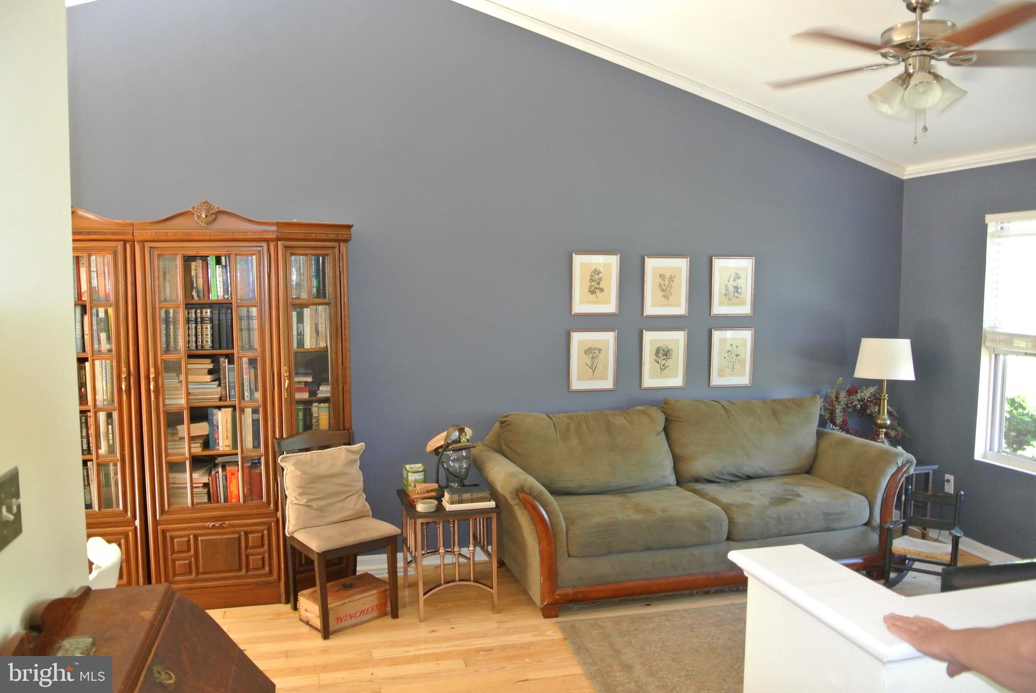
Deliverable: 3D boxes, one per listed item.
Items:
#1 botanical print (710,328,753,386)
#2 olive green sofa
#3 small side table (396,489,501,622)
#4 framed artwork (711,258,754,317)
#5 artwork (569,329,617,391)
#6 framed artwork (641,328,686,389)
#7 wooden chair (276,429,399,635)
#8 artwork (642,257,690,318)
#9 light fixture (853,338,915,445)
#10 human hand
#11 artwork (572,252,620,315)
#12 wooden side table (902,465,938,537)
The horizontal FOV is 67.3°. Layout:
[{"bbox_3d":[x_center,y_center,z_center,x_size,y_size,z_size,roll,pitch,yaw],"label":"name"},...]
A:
[{"bbox_3d":[1.360,0.067,4.951,0.299,0.372,0.022,-1,5,-15],"label":"botanical print"},{"bbox_3d":[1.006,0.842,4.460,2.380,0.935,0.833,-1,5,-15],"label":"olive green sofa"},{"bbox_3d":[-0.359,1.068,4.085,0.442,0.544,0.484,-1,5,-15],"label":"small side table"},{"bbox_3d":[1.356,-0.381,4.909,0.299,0.372,0.022,-1,5,-15],"label":"framed artwork"},{"bbox_3d":[0.453,0.081,4.710,0.299,0.372,0.022,-1,5,-15],"label":"artwork"},{"bbox_3d":[0.904,0.075,4.830,0.299,0.372,0.022,-1,5,-15],"label":"framed artwork"},{"bbox_3d":[-0.892,0.907,3.905,0.447,0.892,0.489,-4,6,-38],"label":"wooden chair"},{"bbox_3d":[0.912,-0.372,4.792,0.299,0.372,0.022,-1,5,-15],"label":"artwork"},{"bbox_3d":[2.323,0.340,4.926,0.456,0.773,0.456,-1,5,-15],"label":"light fixture"},{"bbox_3d":[0.690,0.503,1.310,0.090,0.070,0.155,-2,6,-26],"label":"human hand"},{"bbox_3d":[0.467,-0.380,4.672,0.299,0.372,0.022,-1,5,-15],"label":"artwork"},{"bbox_3d":[2.255,0.962,4.811,0.415,0.550,0.465,-1,5,-14],"label":"wooden side table"}]

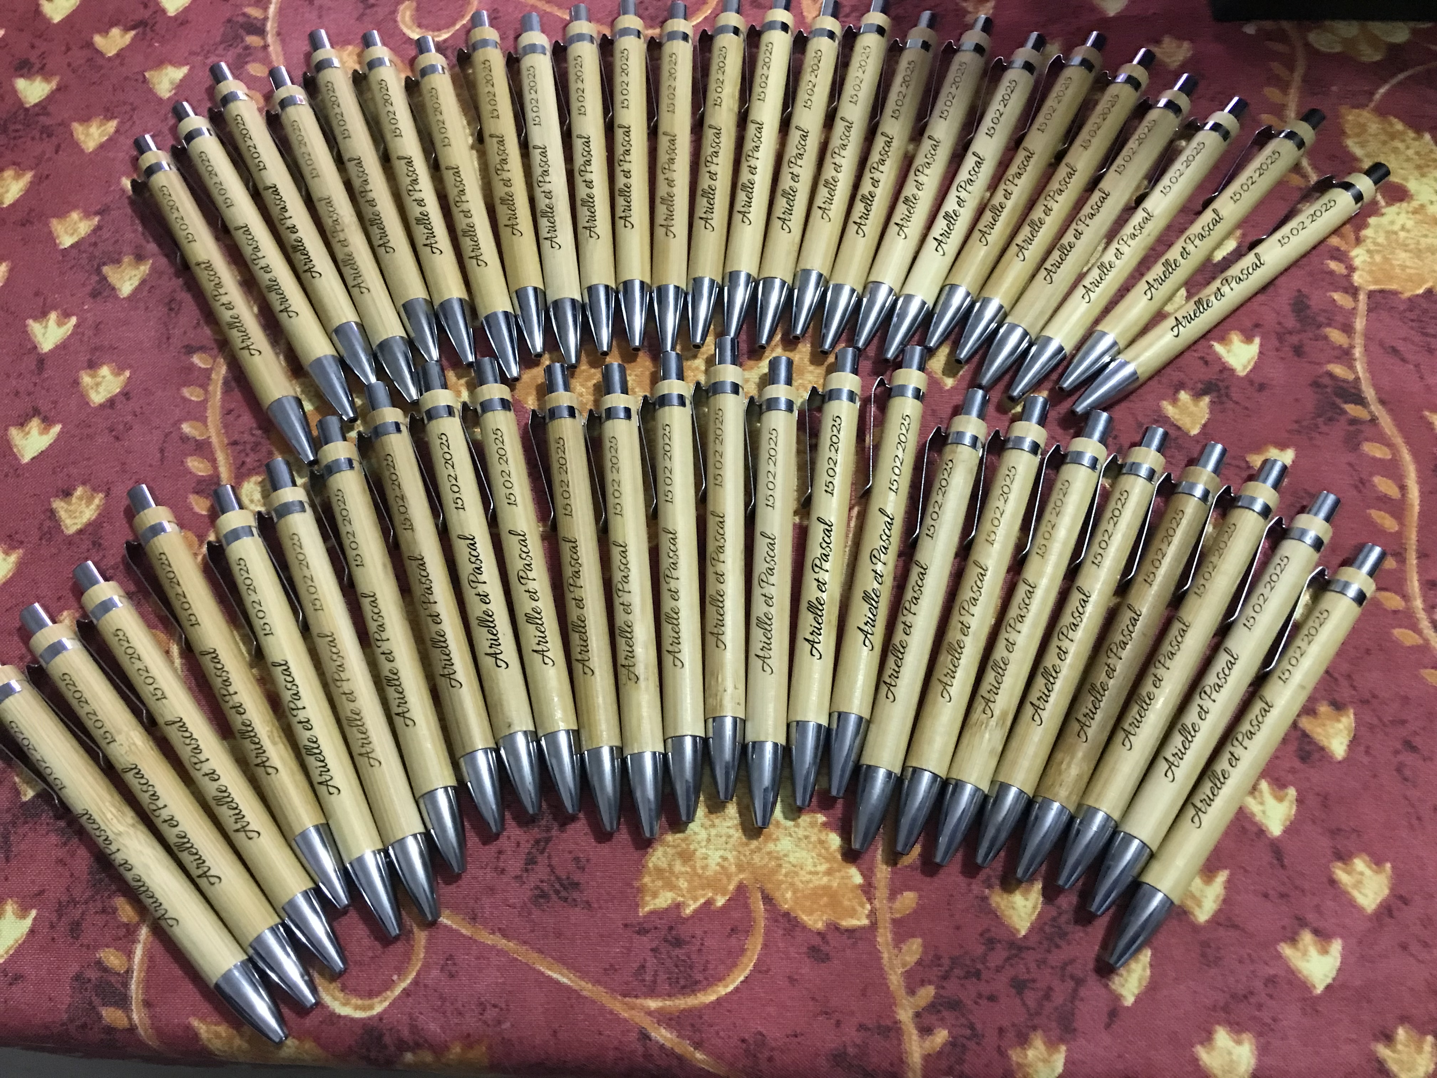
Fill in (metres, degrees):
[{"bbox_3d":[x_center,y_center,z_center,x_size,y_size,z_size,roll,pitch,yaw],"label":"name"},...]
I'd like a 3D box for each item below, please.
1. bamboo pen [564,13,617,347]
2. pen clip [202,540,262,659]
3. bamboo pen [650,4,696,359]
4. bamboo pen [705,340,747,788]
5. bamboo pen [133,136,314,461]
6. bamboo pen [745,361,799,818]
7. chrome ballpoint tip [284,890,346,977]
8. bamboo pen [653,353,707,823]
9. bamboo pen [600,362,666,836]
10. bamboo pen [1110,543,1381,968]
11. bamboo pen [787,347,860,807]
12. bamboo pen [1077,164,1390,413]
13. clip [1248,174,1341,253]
[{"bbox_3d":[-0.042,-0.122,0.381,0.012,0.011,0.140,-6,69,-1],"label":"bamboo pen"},{"bbox_3d":[-0.136,0.017,0.330,0.005,0.006,0.040,-25,70,-9],"label":"pen clip"},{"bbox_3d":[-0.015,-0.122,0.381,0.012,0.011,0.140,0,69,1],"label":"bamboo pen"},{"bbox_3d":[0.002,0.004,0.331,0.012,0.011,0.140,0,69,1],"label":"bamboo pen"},{"bbox_3d":[-0.159,-0.078,0.367,0.016,0.011,0.140,-30,71,-10],"label":"bamboo pen"},{"bbox_3d":[0.013,0.010,0.329,0.016,0.011,0.140,3,68,2],"label":"bamboo pen"},{"bbox_3d":[-0.101,0.101,0.295,0.011,0.011,0.022,-37,72,-12],"label":"chrome ballpoint tip"},{"bbox_3d":[-0.013,0.009,0.330,0.016,0.011,0.140,-3,68,0],"label":"bamboo pen"},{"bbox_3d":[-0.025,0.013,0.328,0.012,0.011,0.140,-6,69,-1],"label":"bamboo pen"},{"bbox_3d":[0.141,0.053,0.310,0.016,0.011,0.140,36,73,14],"label":"bamboo pen"},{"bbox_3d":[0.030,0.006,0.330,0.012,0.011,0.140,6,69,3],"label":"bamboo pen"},{"bbox_3d":[0.161,-0.081,0.363,0.140,0.011,0.016,-37,72,-13],"label":"bamboo pen"},{"bbox_3d":[0.182,-0.104,0.371,0.042,0.006,0.006,-37,73,-13],"label":"clip"}]

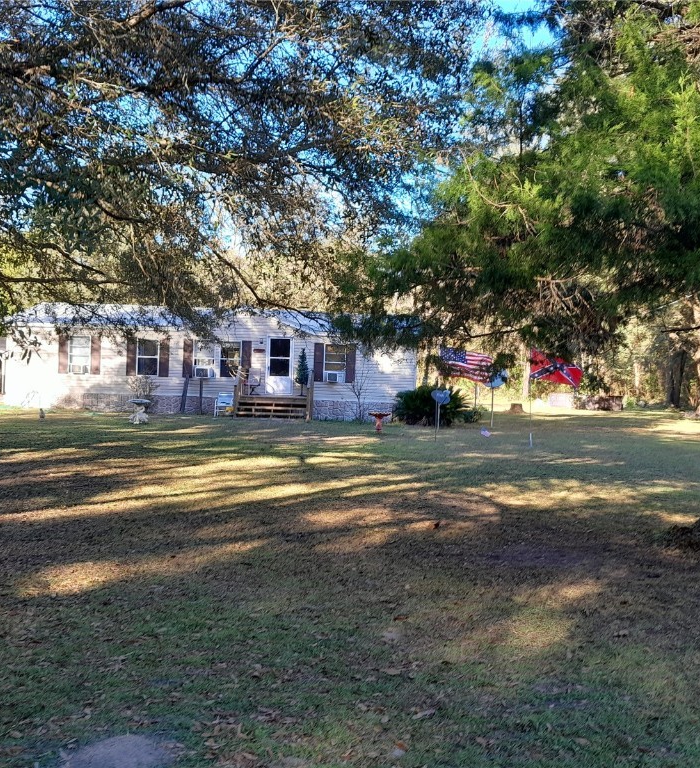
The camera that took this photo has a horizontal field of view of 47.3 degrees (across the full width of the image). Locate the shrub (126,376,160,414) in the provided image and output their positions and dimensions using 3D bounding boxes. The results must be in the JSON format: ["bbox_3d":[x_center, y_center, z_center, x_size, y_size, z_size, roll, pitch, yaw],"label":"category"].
[{"bbox_3d":[-7.220,0.360,27.990,1.120,1.300,1.050,2,1,0],"label":"shrub"}]

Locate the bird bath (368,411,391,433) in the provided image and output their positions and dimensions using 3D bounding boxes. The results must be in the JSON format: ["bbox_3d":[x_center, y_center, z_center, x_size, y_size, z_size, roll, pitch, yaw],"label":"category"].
[{"bbox_3d":[0.870,1.105,23.295,0.620,0.620,0.620,2,1,0],"label":"bird bath"}]

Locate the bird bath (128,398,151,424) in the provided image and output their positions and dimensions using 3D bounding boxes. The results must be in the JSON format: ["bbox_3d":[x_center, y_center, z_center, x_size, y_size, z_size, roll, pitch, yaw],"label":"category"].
[{"bbox_3d":[-5.972,0.779,22.695,0.640,0.700,0.640,2,1,0],"label":"bird bath"}]

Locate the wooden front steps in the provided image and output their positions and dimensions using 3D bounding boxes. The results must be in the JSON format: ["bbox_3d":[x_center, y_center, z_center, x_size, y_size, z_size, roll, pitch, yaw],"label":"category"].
[{"bbox_3d":[-2.717,0.807,27.593,2.500,0.840,1.500,2,1,0],"label":"wooden front steps"}]

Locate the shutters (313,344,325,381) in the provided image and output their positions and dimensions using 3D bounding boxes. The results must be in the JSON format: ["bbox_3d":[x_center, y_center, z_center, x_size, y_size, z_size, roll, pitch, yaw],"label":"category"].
[{"bbox_3d":[-1.097,-0.758,28.550,0.350,1.390,0.050,2,1,0],"label":"shutters"}]

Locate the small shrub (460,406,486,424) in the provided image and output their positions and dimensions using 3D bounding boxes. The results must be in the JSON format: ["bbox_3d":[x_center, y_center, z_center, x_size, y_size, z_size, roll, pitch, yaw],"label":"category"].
[{"bbox_3d":[4.494,1.087,28.995,1.000,0.680,0.950,2,1,0],"label":"small shrub"}]

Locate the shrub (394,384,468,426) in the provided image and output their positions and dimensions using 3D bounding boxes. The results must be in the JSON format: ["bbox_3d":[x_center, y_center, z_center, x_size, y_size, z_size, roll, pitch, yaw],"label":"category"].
[{"bbox_3d":[2.827,0.705,27.489,2.550,1.380,2.400,2,1,0],"label":"shrub"}]

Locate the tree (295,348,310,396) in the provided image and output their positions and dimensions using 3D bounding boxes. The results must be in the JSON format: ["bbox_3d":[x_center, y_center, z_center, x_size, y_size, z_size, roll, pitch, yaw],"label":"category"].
[{"bbox_3d":[-1.658,-0.409,27.987,0.520,1.660,0.520,2,1,0],"label":"tree"}]

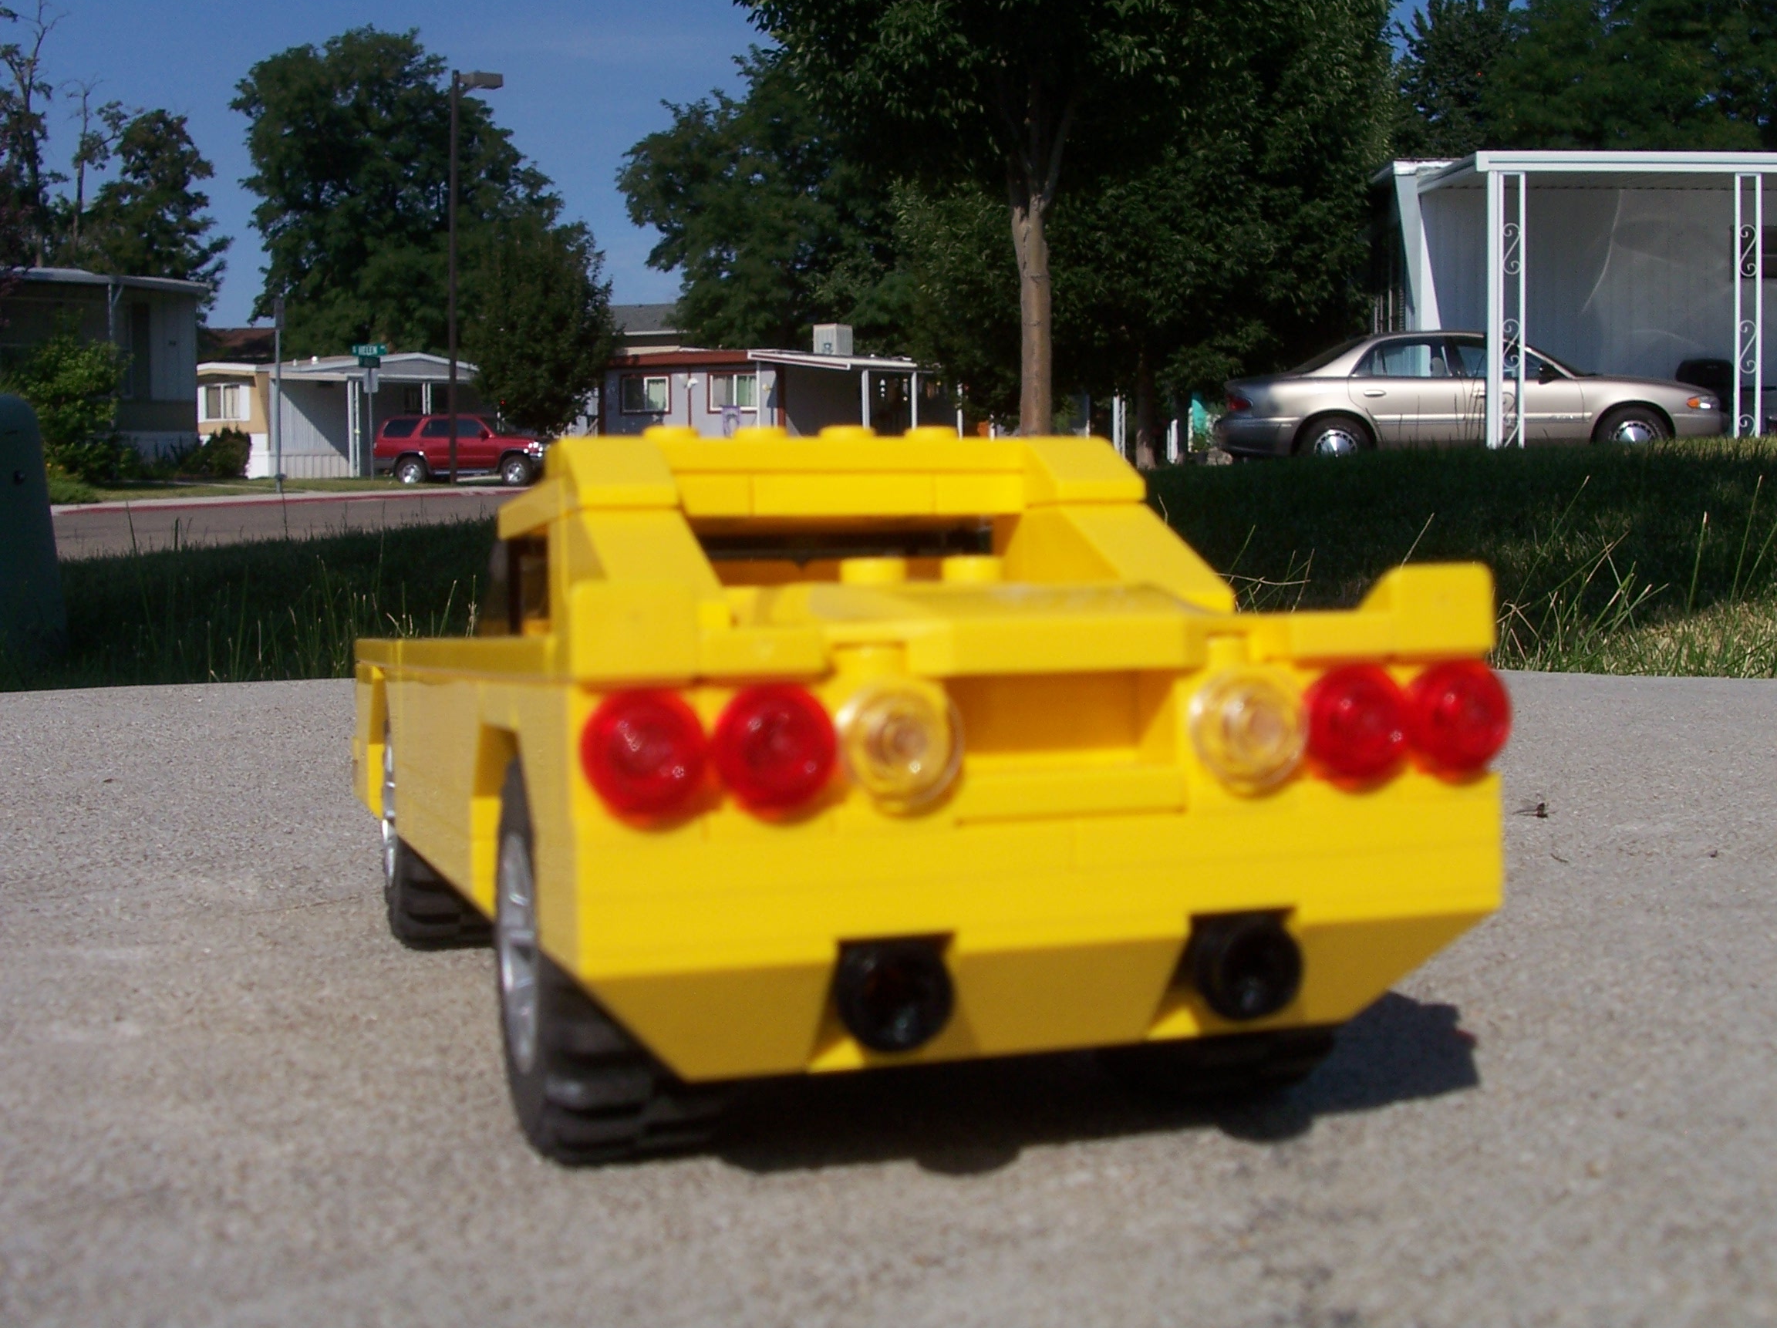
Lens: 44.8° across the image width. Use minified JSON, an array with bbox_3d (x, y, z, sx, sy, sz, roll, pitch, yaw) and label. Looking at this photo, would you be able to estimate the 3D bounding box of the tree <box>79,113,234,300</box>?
[{"bbox_3d":[-21.821,-11.106,64.000,5.000,10.710,4.800,0,4,0],"label":"tree"}]

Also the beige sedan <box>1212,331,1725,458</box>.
[{"bbox_3d":[5.530,-2.480,20.800,4.940,1.440,1.850,1,4,8],"label":"beige sedan"}]

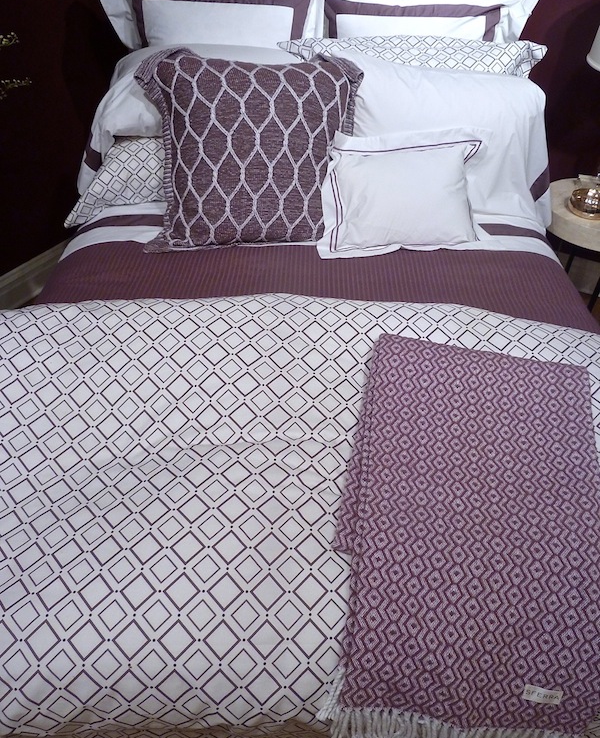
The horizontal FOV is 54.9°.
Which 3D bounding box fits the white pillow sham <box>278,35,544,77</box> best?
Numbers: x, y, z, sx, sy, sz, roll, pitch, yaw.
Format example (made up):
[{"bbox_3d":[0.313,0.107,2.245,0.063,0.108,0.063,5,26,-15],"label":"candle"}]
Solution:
[{"bbox_3d":[0.380,-0.859,2.002,0.840,0.500,0.170,1,5,1],"label":"white pillow sham"}]

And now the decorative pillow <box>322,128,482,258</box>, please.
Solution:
[{"bbox_3d":[0.300,-0.515,1.709,0.470,0.360,0.130,-4,15,-4],"label":"decorative pillow"}]

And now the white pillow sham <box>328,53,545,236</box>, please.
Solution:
[{"bbox_3d":[0.425,-0.751,1.898,0.740,0.500,0.200,1,8,1],"label":"white pillow sham"}]

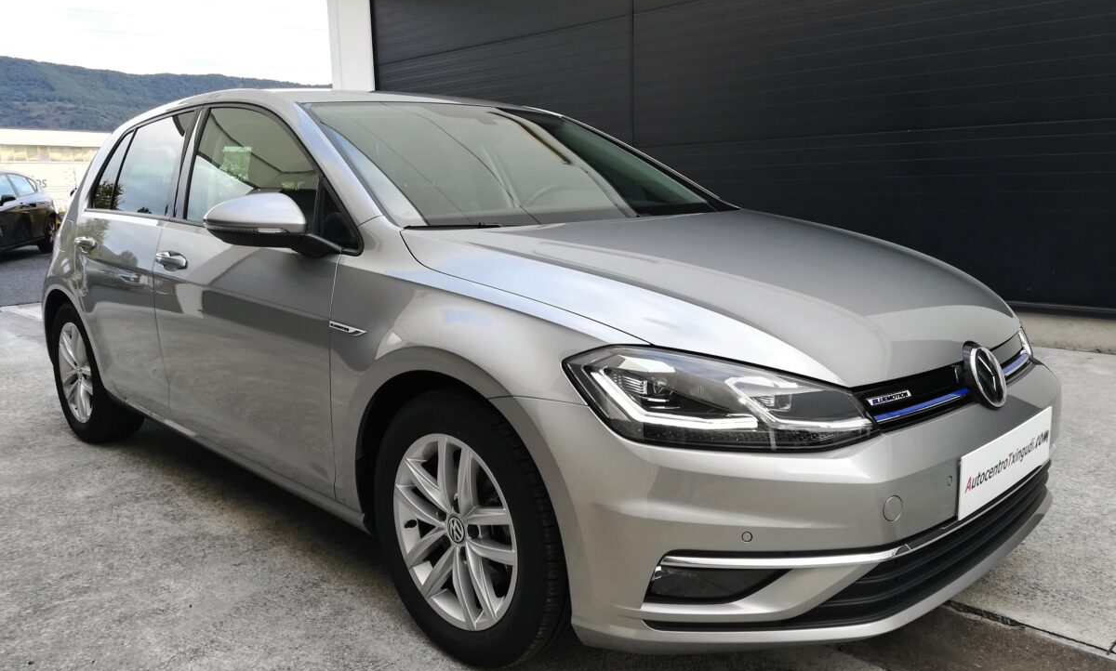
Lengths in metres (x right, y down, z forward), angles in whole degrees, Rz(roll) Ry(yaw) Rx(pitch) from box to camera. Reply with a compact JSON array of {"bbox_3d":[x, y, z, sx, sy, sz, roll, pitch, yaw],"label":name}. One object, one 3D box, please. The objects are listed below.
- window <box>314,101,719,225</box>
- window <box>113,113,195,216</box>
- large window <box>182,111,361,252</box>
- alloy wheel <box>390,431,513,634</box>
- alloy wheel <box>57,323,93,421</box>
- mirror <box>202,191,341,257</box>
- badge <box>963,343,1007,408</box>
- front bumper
[{"bbox_3d":[-0.089,-0.582,2.757,1.420,0.110,0.870,-10,43,-45],"label":"window"},{"bbox_3d":[-1.471,-0.617,3.057,0.620,0.380,0.050,8,-9,43],"label":"window"},{"bbox_3d":[-0.822,-0.487,2.424,1.110,0.471,0.050,8,-9,43],"label":"large window"},{"bbox_3d":[-0.178,0.425,1.916,0.442,0.442,0.180,8,13,44],"label":"alloy wheel"},{"bbox_3d":[-2.059,0.154,3.736,0.442,0.442,0.180,8,12,43],"label":"alloy wheel"},{"bbox_3d":[-0.728,-0.281,2.124,0.230,0.165,0.240,8,13,43],"label":"mirror"},{"bbox_3d":[0.942,0.094,1.866,0.148,0.150,0.045,-10,-11,-45],"label":"badge"},{"bbox_3d":[0.753,0.289,2.087,0.660,0.520,1.790,8,13,43],"label":"front bumper"}]

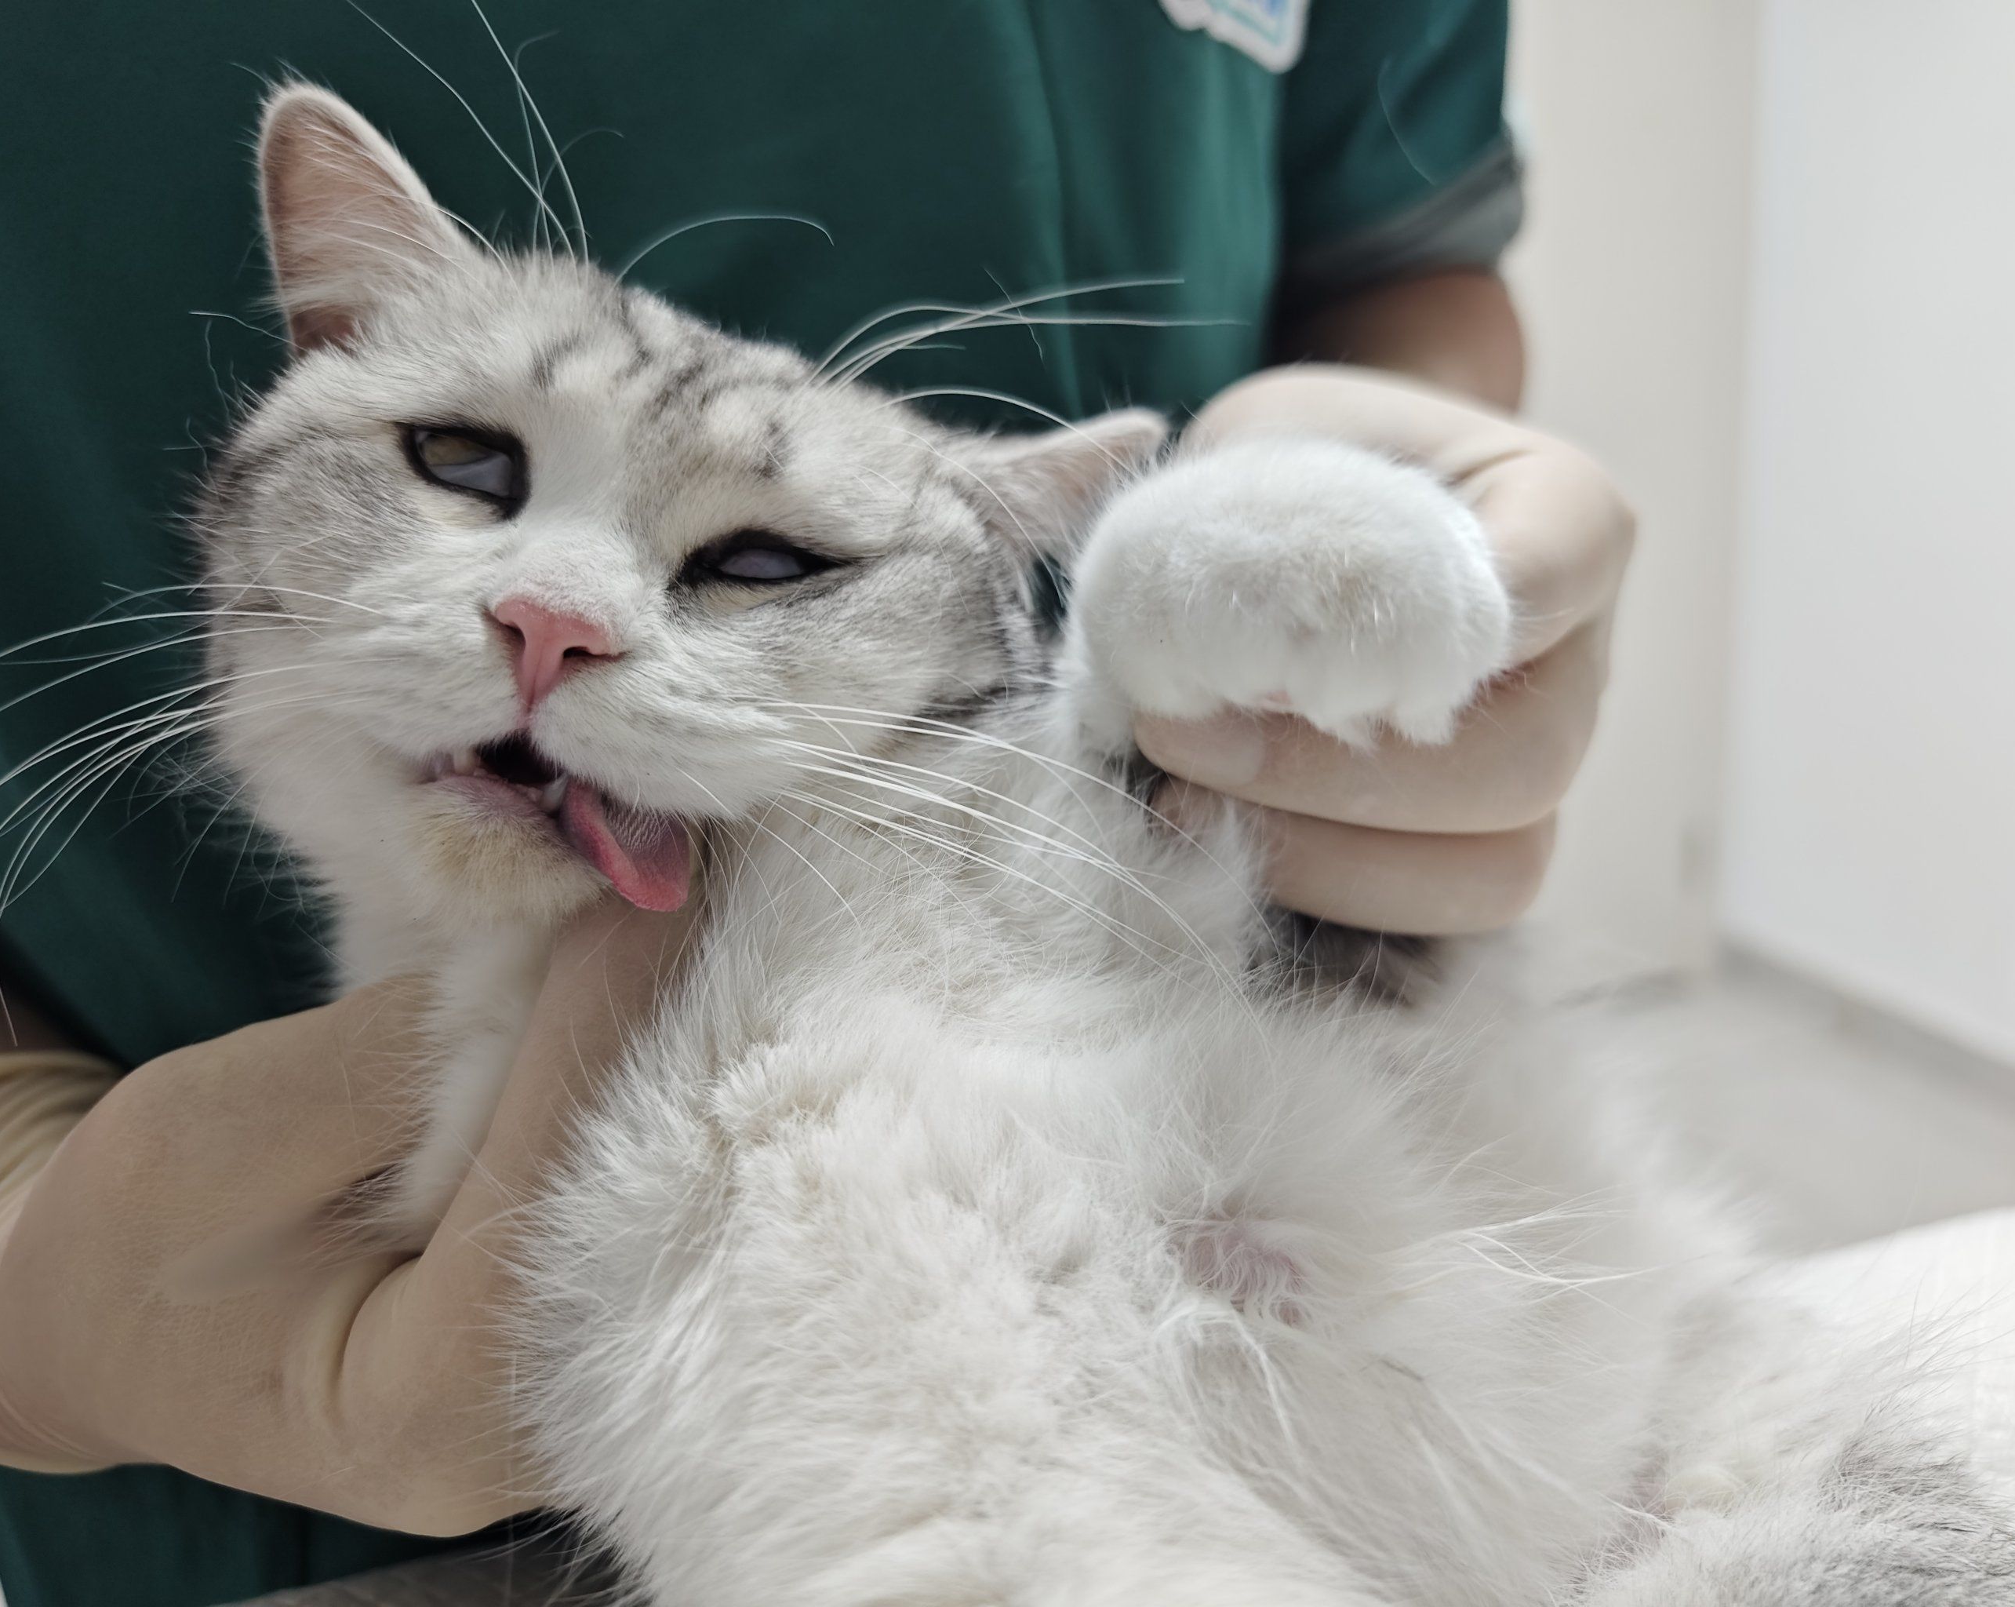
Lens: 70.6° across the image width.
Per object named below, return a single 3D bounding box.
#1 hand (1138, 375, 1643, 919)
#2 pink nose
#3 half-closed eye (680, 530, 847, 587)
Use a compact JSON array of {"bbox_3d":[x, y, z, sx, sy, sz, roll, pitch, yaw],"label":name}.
[{"bbox_3d":[0.072,-0.030,0.272,0.096,0.108,0.105,1,7,14],"label":"hand"},{"bbox_3d":[-0.068,-0.022,0.212,0.019,0.016,0.012,18,-4,-7],"label":"pink nose"},{"bbox_3d":[-0.039,-0.039,0.227,0.027,0.010,0.009,3,-1,-21],"label":"half-closed eye"}]

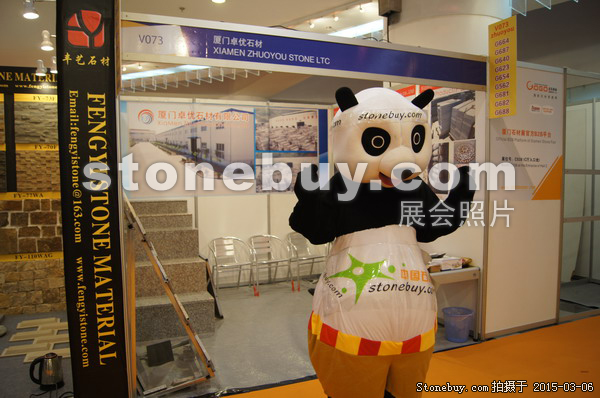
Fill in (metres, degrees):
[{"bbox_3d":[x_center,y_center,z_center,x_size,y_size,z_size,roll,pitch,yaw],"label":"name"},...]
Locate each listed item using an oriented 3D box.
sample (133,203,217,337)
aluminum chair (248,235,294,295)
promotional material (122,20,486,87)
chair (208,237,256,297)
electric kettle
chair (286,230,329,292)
[{"bbox_3d":[-1.520,0.657,4.931,0.790,1.210,1.760,-2,3,-23],"label":"sample"},{"bbox_3d":[-0.404,0.849,5.989,0.540,0.710,0.560,-2,3,-23],"label":"aluminum chair"},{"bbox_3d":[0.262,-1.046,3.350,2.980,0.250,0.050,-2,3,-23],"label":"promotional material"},{"bbox_3d":[-0.891,0.863,5.783,0.540,0.710,0.560,-2,3,-23],"label":"chair"},{"bbox_3d":[-1.792,1.224,3.190,0.225,0.235,0.160,-2,3,-29],"label":"electric kettle"},{"bbox_3d":[0.084,0.835,6.196,0.540,0.710,0.560,-2,3,-23],"label":"chair"}]

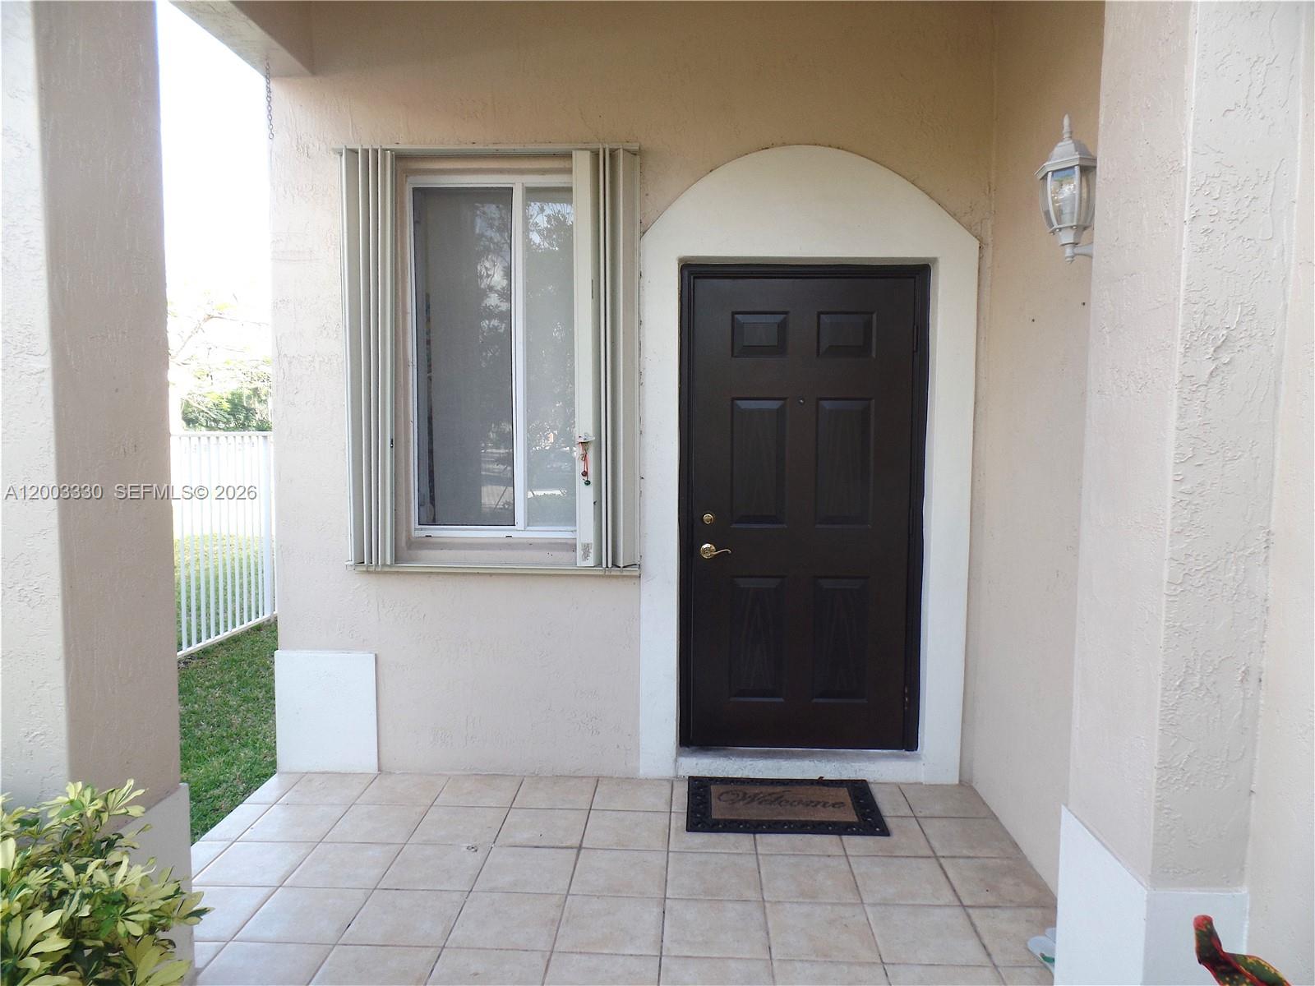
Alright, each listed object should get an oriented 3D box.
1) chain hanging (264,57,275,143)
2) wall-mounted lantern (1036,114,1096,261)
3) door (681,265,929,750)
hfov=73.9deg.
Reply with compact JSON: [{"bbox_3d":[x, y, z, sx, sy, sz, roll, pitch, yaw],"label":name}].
[{"bbox_3d":[-1.507,-1.525,3.393,0.027,0.303,0.025,1,4,2],"label":"chain hanging"},{"bbox_3d":[1.168,-0.849,2.438,0.210,0.405,0.172,1,4,2],"label":"wall-mounted lantern"},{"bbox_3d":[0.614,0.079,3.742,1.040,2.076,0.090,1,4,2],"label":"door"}]

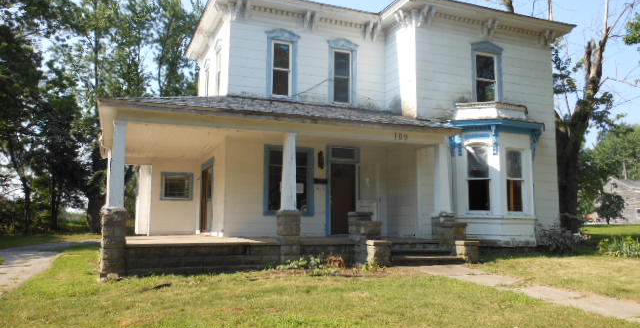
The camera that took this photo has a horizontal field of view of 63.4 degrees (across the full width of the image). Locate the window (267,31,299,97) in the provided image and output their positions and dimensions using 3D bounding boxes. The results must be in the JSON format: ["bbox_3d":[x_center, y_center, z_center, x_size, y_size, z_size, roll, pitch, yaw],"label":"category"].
[{"bbox_3d":[-1.101,-2.993,15.433,1.038,2.140,0.160,3,-7,-22],"label":"window"}]

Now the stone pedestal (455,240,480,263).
[{"bbox_3d":[3.675,2.193,12.893,0.447,0.531,0.390,3,-8,-21],"label":"stone pedestal"}]

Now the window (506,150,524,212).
[{"bbox_3d":[5.387,0.480,14.283,0.540,1.710,0.120,3,-8,-22],"label":"window"}]

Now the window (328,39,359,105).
[{"bbox_3d":[0.743,-2.875,16.161,1.053,2.132,0.160,3,-7,-22],"label":"window"}]

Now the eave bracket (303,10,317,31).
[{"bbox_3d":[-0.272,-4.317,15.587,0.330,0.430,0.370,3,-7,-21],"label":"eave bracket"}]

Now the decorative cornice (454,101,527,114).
[{"bbox_3d":[5.272,-1.509,15.298,2.320,0.400,0.900,3,-7,-22],"label":"decorative cornice"}]

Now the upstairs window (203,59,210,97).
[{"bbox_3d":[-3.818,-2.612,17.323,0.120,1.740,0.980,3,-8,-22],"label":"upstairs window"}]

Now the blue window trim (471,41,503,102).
[{"bbox_3d":[5.163,-2.782,15.836,1.217,2.070,0.160,3,-7,-22],"label":"blue window trim"}]

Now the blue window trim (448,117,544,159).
[{"bbox_3d":[5.366,-0.724,15.154,2.930,1.070,1.080,3,-7,-22],"label":"blue window trim"}]

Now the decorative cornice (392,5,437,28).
[{"bbox_3d":[2.756,-4.159,14.908,0.870,0.440,1.005,3,-8,-22],"label":"decorative cornice"}]

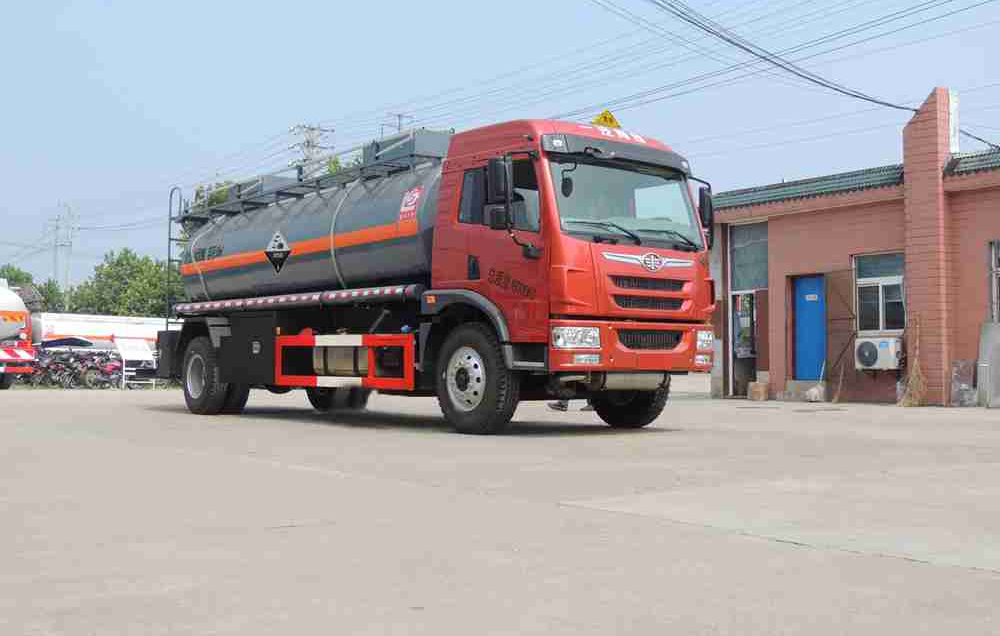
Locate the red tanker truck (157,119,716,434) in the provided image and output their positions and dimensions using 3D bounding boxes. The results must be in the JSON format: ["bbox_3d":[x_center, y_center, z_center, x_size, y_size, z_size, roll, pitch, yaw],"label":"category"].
[{"bbox_3d":[-1.298,-0.404,13.899,2.586,3.252,8.706,2,-3,-38],"label":"red tanker truck"}]

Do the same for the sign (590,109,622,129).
[{"bbox_3d":[1.009,-1.888,11.034,0.370,0.180,0.080,2,-3,-38],"label":"sign"}]

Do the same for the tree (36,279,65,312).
[{"bbox_3d":[-23.341,0.597,60.000,2.200,5.200,2.200,0,-2,0],"label":"tree"}]

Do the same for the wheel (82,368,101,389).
[{"bbox_3d":[-11.666,1.728,33.000,0.620,0.630,0.120,2,-3,-30],"label":"wheel"}]

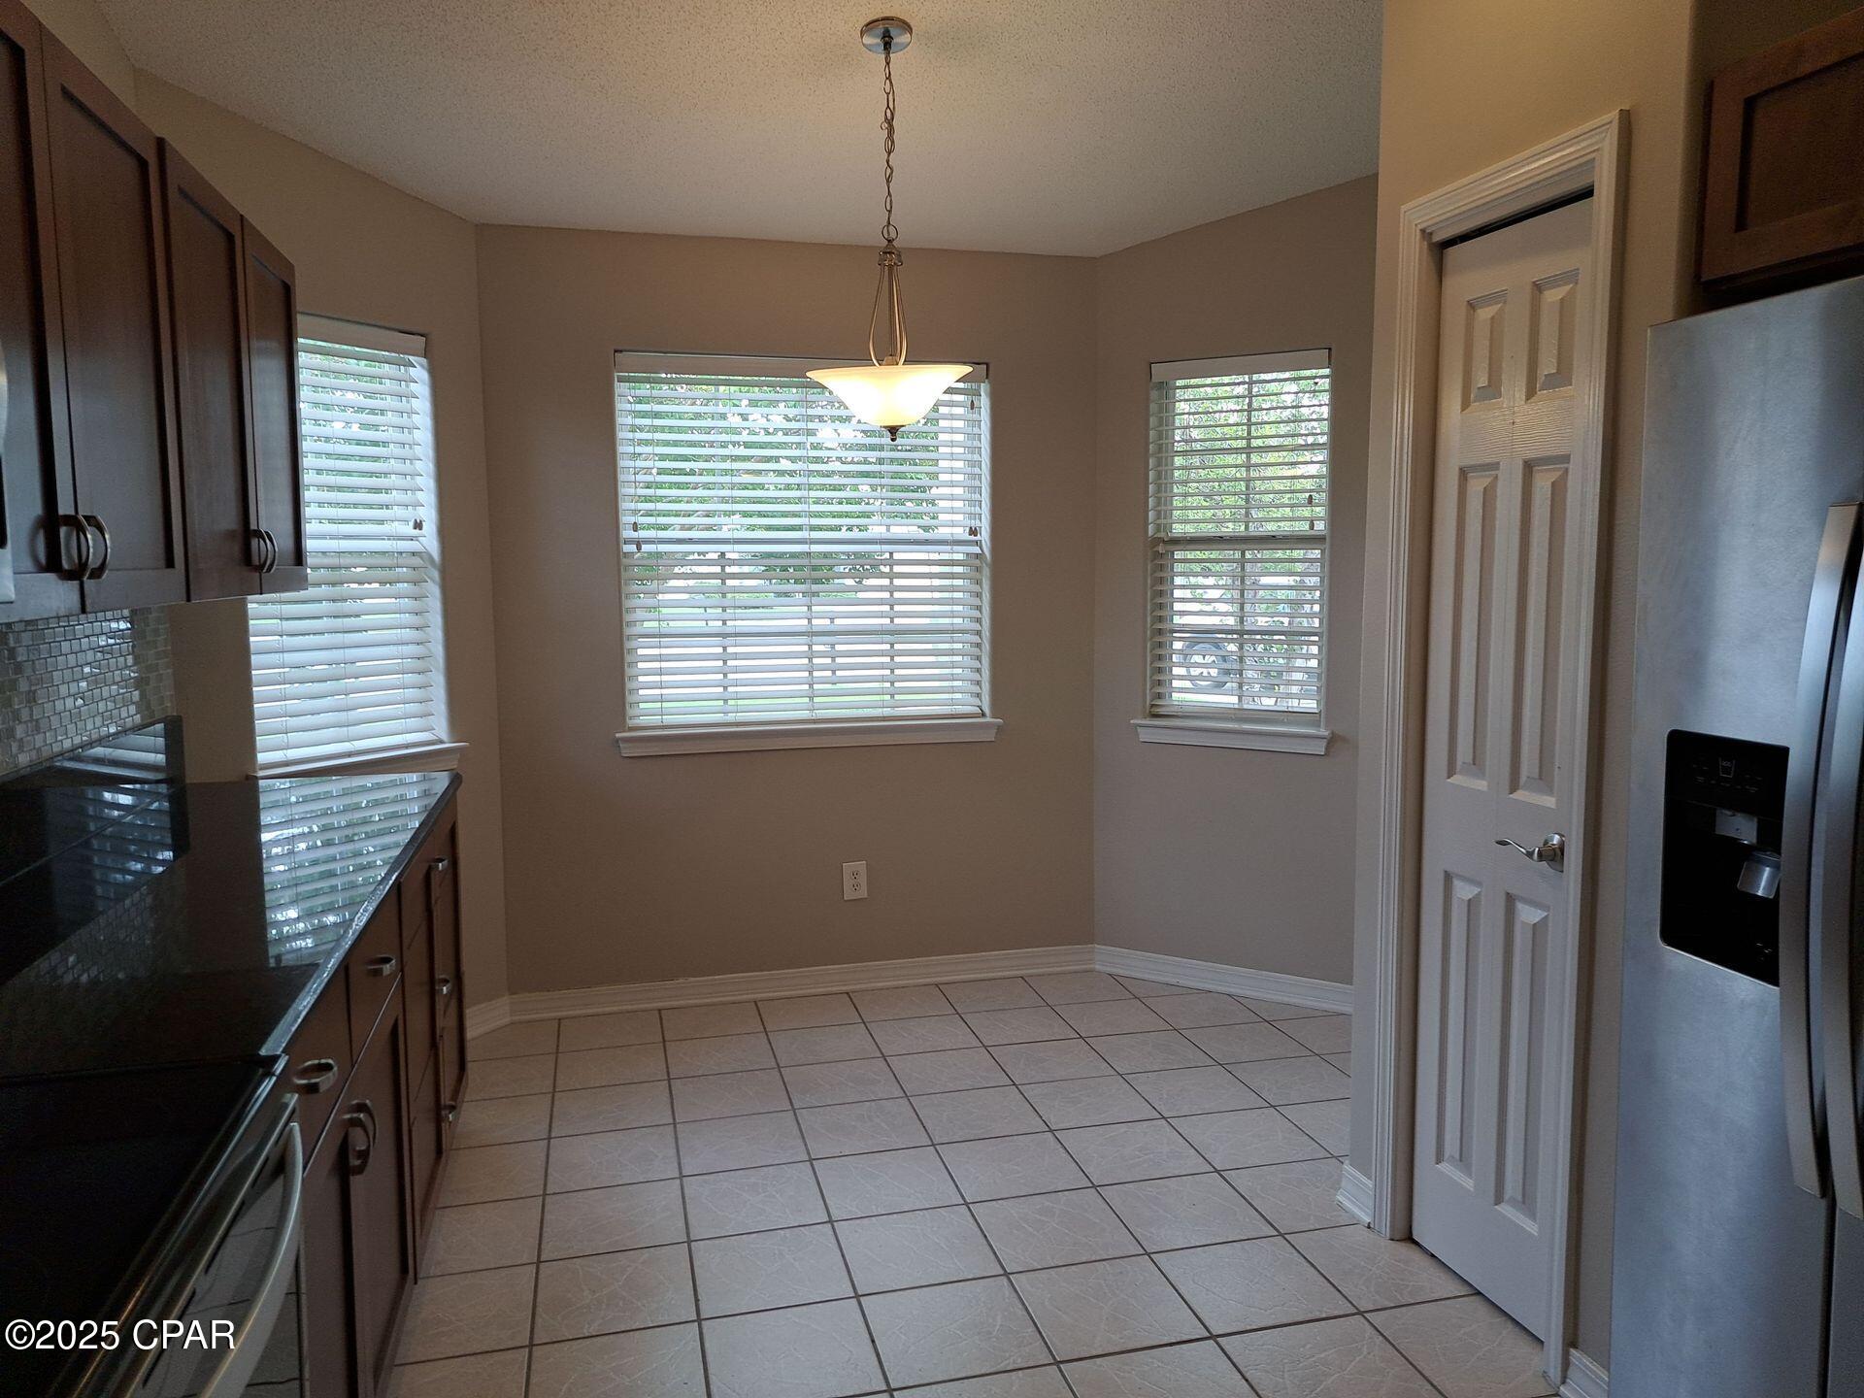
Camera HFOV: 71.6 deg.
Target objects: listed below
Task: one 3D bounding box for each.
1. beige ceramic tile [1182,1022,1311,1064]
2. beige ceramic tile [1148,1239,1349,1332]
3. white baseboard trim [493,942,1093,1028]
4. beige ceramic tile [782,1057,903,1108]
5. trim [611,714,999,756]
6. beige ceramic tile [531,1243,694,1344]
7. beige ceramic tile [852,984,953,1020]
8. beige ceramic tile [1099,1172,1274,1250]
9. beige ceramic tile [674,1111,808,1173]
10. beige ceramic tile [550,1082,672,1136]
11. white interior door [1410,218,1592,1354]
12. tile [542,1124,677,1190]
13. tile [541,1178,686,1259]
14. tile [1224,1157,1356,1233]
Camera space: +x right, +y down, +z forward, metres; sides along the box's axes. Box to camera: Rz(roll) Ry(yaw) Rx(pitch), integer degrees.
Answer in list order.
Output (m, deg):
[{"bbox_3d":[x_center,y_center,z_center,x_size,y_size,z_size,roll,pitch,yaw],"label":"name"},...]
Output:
[{"bbox_3d":[0.947,1.039,3.911,0.302,0.010,0.298,-2,6,-14],"label":"beige ceramic tile"},{"bbox_3d":[0.636,1.167,2.569,0.300,0.010,0.300,-2,6,-14],"label":"beige ceramic tile"},{"bbox_3d":[-0.379,0.944,4.310,1.975,0.088,0.015,-2,6,-14],"label":"white baseboard trim"},{"bbox_3d":[-0.250,1.073,3.597,0.300,0.010,0.300,-2,6,-14],"label":"beige ceramic tile"},{"bbox_3d":[-0.383,0.127,4.240,1.262,0.075,0.070,-2,6,-14],"label":"trim"},{"bbox_3d":[-0.633,1.187,2.587,0.302,0.010,0.298,-2,6,-14],"label":"beige ceramic tile"},{"bbox_3d":[-0.099,1.005,4.237,0.304,0.010,0.278,-2,6,-14],"label":"beige ceramic tile"},{"bbox_3d":[0.567,1.145,2.882,0.302,0.010,0.298,-2,6,-14],"label":"beige ceramic tile"},{"bbox_3d":[-0.475,1.108,3.213,0.303,0.010,0.297,-2,6,-14],"label":"beige ceramic tile"},{"bbox_3d":[-0.851,1.093,3.444,0.302,0.010,0.302,-2,6,-14],"label":"beige ceramic tile"},{"bbox_3d":[1.082,0.150,2.419,0.036,2.030,0.445,-2,6,-16],"label":"white interior door"},{"bbox_3d":[-0.773,1.117,3.139,0.303,0.010,0.297,-2,6,-14],"label":"tile"},{"bbox_3d":[-0.704,1.152,2.865,0.302,0.010,0.302,-2,6,-14],"label":"tile"},{"bbox_3d":[0.861,1.127,2.936,0.303,0.010,0.297,-2,6,-14],"label":"tile"}]

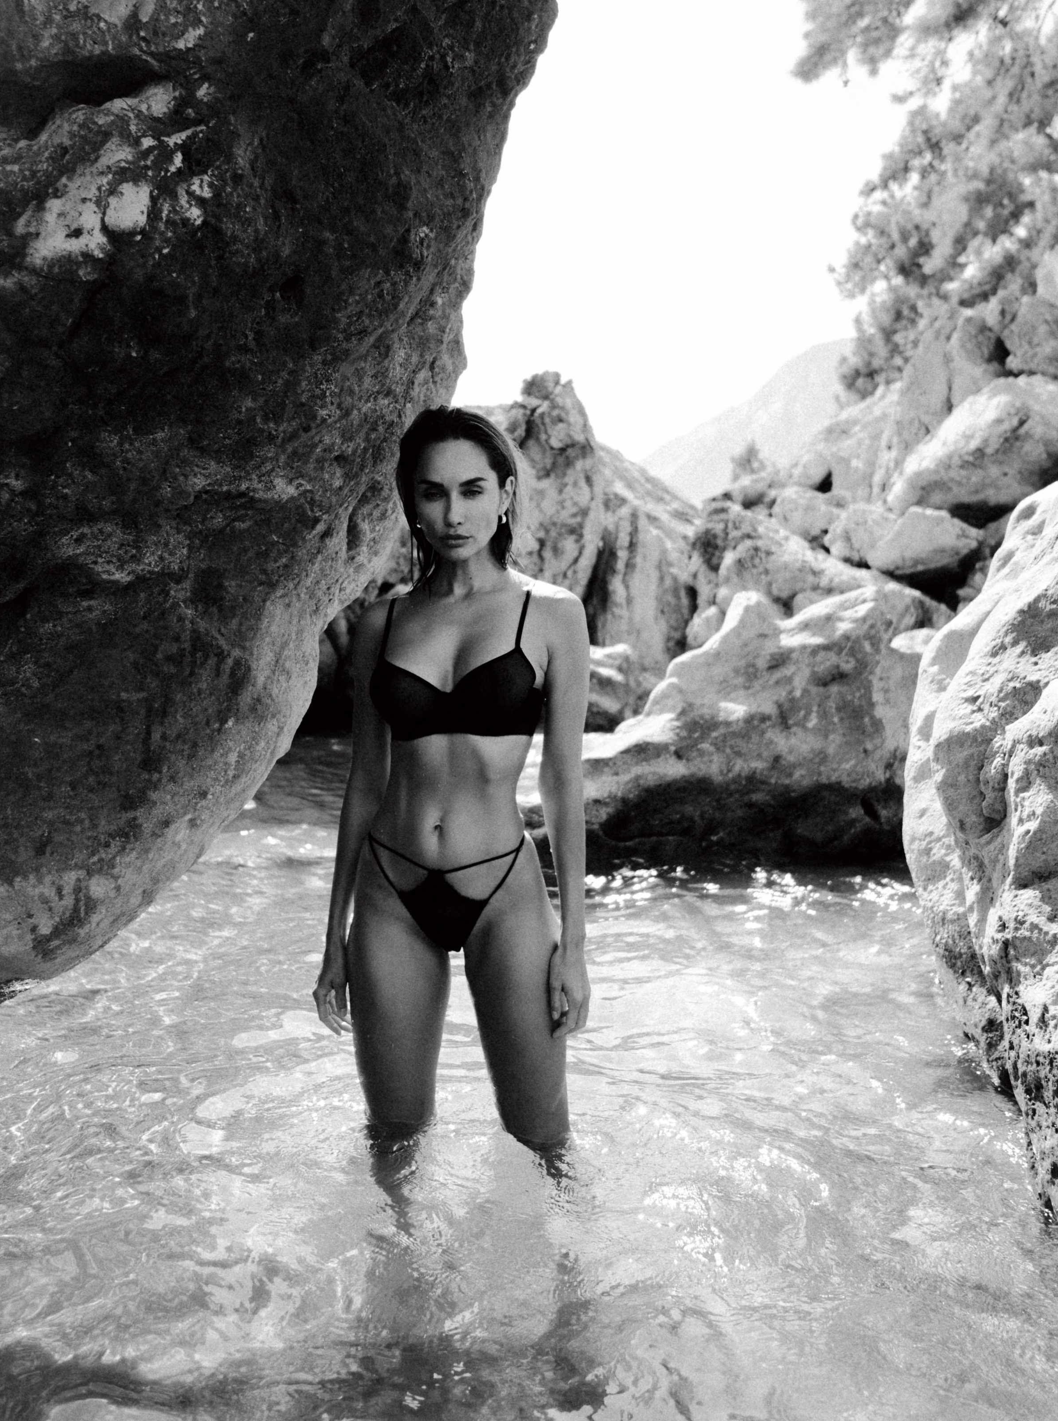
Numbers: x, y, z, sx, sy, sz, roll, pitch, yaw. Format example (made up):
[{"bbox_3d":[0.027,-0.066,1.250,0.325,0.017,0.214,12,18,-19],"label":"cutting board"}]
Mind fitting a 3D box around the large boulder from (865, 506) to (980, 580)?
[{"bbox_3d":[2.718,-1.156,8.700,0.757,0.492,0.620,0,2,9],"label":"large boulder"}]

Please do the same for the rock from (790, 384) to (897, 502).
[{"bbox_3d":[3.237,-2.762,13.000,1.083,1.218,1.200,0,2,7],"label":"rock"}]

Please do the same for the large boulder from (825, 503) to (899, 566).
[{"bbox_3d":[2.372,-1.255,9.000,0.503,0.455,0.500,0,2,7],"label":"large boulder"}]

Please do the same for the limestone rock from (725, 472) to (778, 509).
[{"bbox_3d":[1.936,-1.911,11.000,0.439,0.327,0.420,0,2,5],"label":"limestone rock"}]

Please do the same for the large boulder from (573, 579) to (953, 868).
[{"bbox_3d":[0.983,0.065,5.700,1.706,1.248,1.500,0,2,5],"label":"large boulder"}]

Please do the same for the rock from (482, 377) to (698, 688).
[{"bbox_3d":[0.484,-1.417,10.000,1.622,2.426,1.700,0,2,1],"label":"rock"}]

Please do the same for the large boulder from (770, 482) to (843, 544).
[{"bbox_3d":[2.108,-1.487,9.600,0.537,0.461,0.500,0,2,6],"label":"large boulder"}]

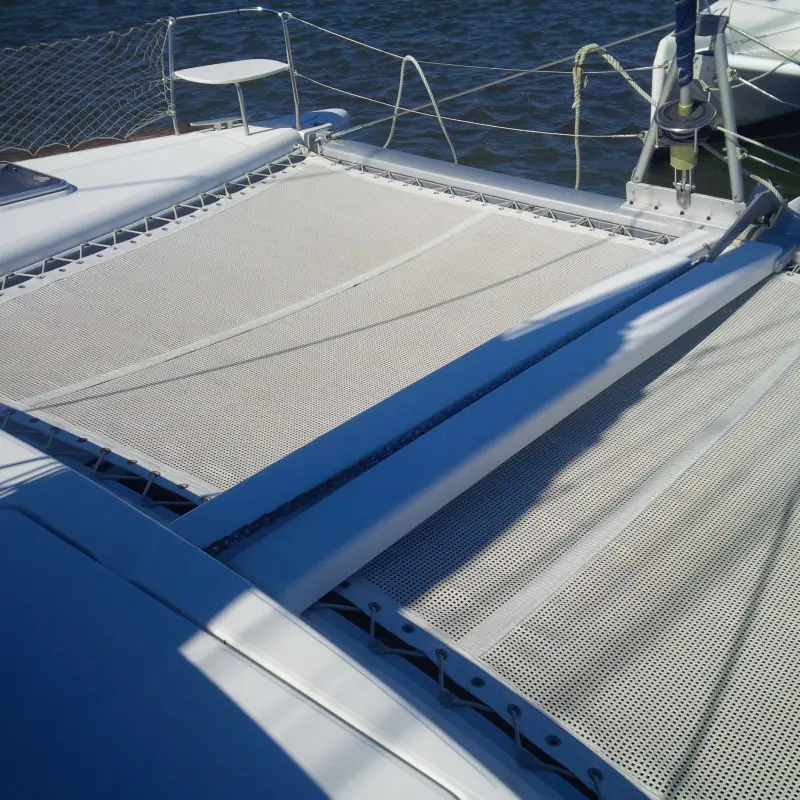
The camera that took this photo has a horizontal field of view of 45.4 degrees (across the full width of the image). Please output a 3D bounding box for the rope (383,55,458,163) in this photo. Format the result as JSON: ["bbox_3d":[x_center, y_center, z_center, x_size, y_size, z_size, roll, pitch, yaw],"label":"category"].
[{"bbox_3d":[0.105,-1.527,5.027,0.490,0.540,0.140,21,33,30],"label":"rope"}]

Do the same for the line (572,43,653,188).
[{"bbox_3d":[1.000,-1.284,4.456,0.380,0.680,0.140,21,33,30],"label":"line"}]

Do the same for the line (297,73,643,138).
[{"bbox_3d":[0.259,-1.473,4.852,2.020,0.110,0.050,19,32,27],"label":"line"}]

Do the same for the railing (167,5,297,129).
[{"bbox_3d":[-0.921,-1.816,5.302,0.700,0.630,0.440,-6,30,-16],"label":"railing"}]

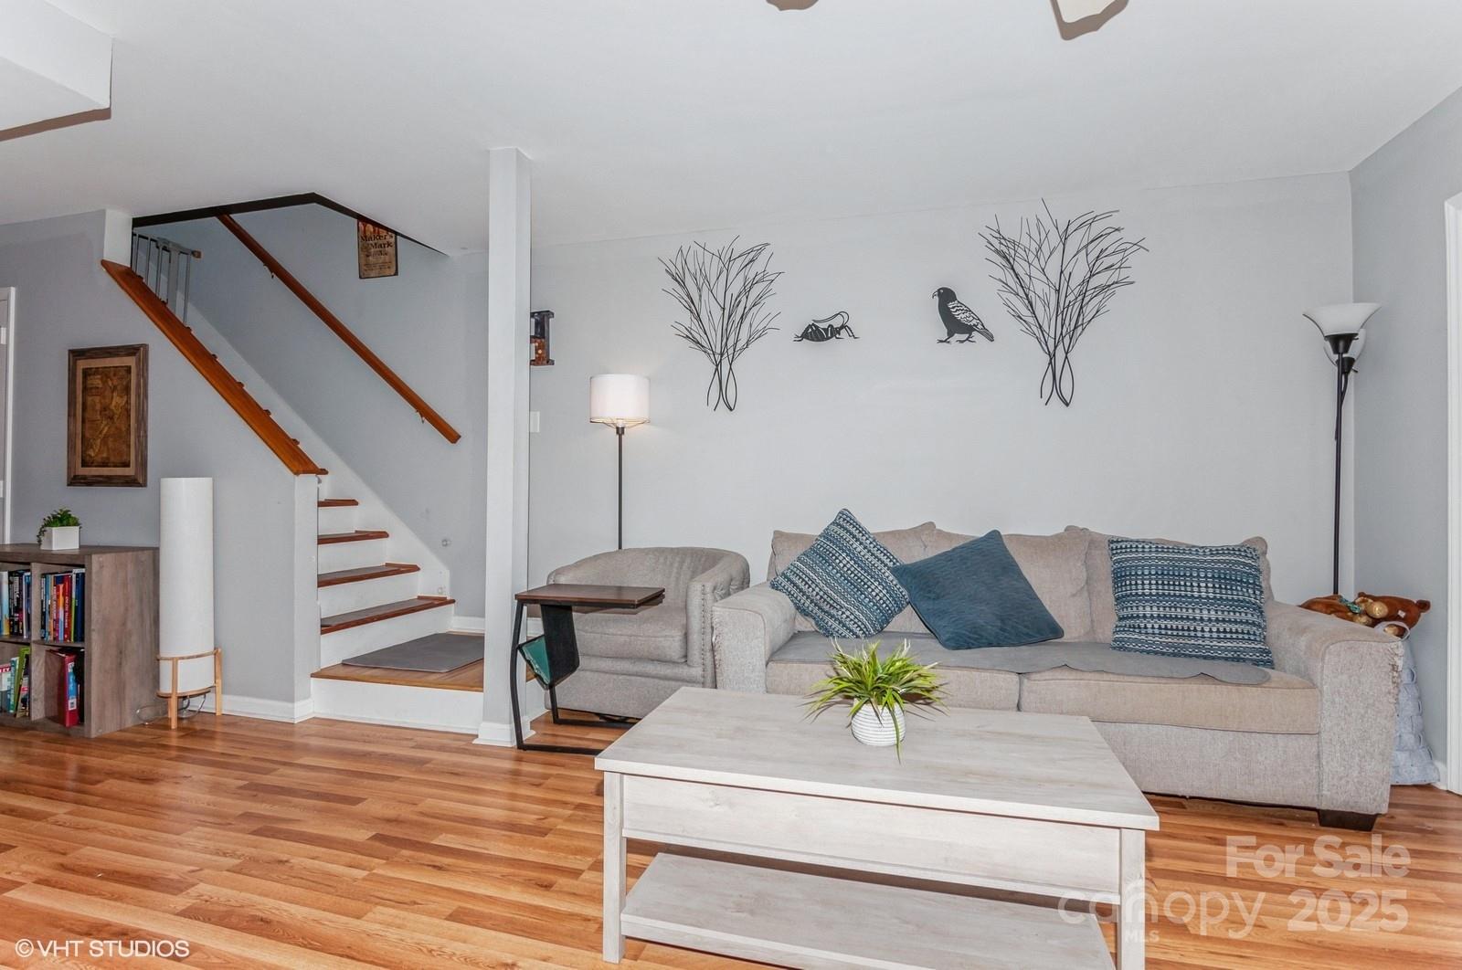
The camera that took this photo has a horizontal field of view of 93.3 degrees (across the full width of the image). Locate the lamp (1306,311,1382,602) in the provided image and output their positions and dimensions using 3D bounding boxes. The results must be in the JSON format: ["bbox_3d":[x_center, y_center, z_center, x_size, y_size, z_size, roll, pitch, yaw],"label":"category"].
[{"bbox_3d":[2.430,0.186,2.764,0.270,1.810,0.270,0,-1,14],"label":"lamp"}]

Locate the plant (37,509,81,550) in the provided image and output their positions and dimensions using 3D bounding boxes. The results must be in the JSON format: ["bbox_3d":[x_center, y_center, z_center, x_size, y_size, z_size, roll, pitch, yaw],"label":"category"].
[{"bbox_3d":[-3.118,0.203,3.217,0.125,0.190,0.131,0,0,15],"label":"plant"}]

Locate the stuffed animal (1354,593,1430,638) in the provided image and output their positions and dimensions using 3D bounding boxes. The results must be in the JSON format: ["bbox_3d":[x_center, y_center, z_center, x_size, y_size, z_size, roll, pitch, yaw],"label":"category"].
[{"bbox_3d":[2.437,0.488,2.551,0.240,0.180,0.200,0,-1,35],"label":"stuffed animal"}]

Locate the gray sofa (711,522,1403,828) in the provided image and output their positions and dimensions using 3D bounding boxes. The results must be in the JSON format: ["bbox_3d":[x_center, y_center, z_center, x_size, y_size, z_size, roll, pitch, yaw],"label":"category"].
[{"bbox_3d":[1.087,0.617,2.791,2.147,0.894,0.941,0,0,15],"label":"gray sofa"}]

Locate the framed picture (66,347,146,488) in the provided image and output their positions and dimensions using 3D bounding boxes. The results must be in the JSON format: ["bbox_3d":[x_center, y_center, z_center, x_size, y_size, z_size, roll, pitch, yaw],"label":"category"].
[{"bbox_3d":[-3.059,-0.334,3.384,0.512,0.679,0.037,0,0,15],"label":"framed picture"}]

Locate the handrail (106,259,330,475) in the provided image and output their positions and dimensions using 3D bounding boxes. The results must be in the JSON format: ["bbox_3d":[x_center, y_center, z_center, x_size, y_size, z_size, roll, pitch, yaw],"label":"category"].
[{"bbox_3d":[-2.503,-0.578,3.308,1.596,0.030,0.130,42,9,11],"label":"handrail"}]

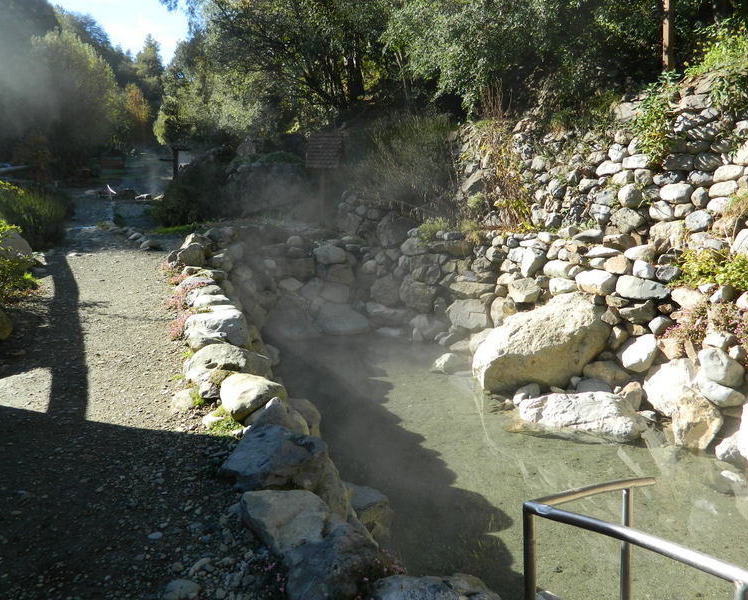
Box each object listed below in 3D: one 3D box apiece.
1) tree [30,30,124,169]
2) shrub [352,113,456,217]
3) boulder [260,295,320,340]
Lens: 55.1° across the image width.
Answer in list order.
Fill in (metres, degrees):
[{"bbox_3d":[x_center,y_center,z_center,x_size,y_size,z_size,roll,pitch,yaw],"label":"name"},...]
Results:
[{"bbox_3d":[-15.727,-10.635,38.000,4.900,7.300,4.600,-6,13,-22],"label":"tree"},{"bbox_3d":[0.528,-2.345,12.400,1.800,1.800,1.500,-1,12,0],"label":"shrub"},{"bbox_3d":[-1.025,0.217,8.900,0.680,0.500,0.500,-3,12,-7],"label":"boulder"}]

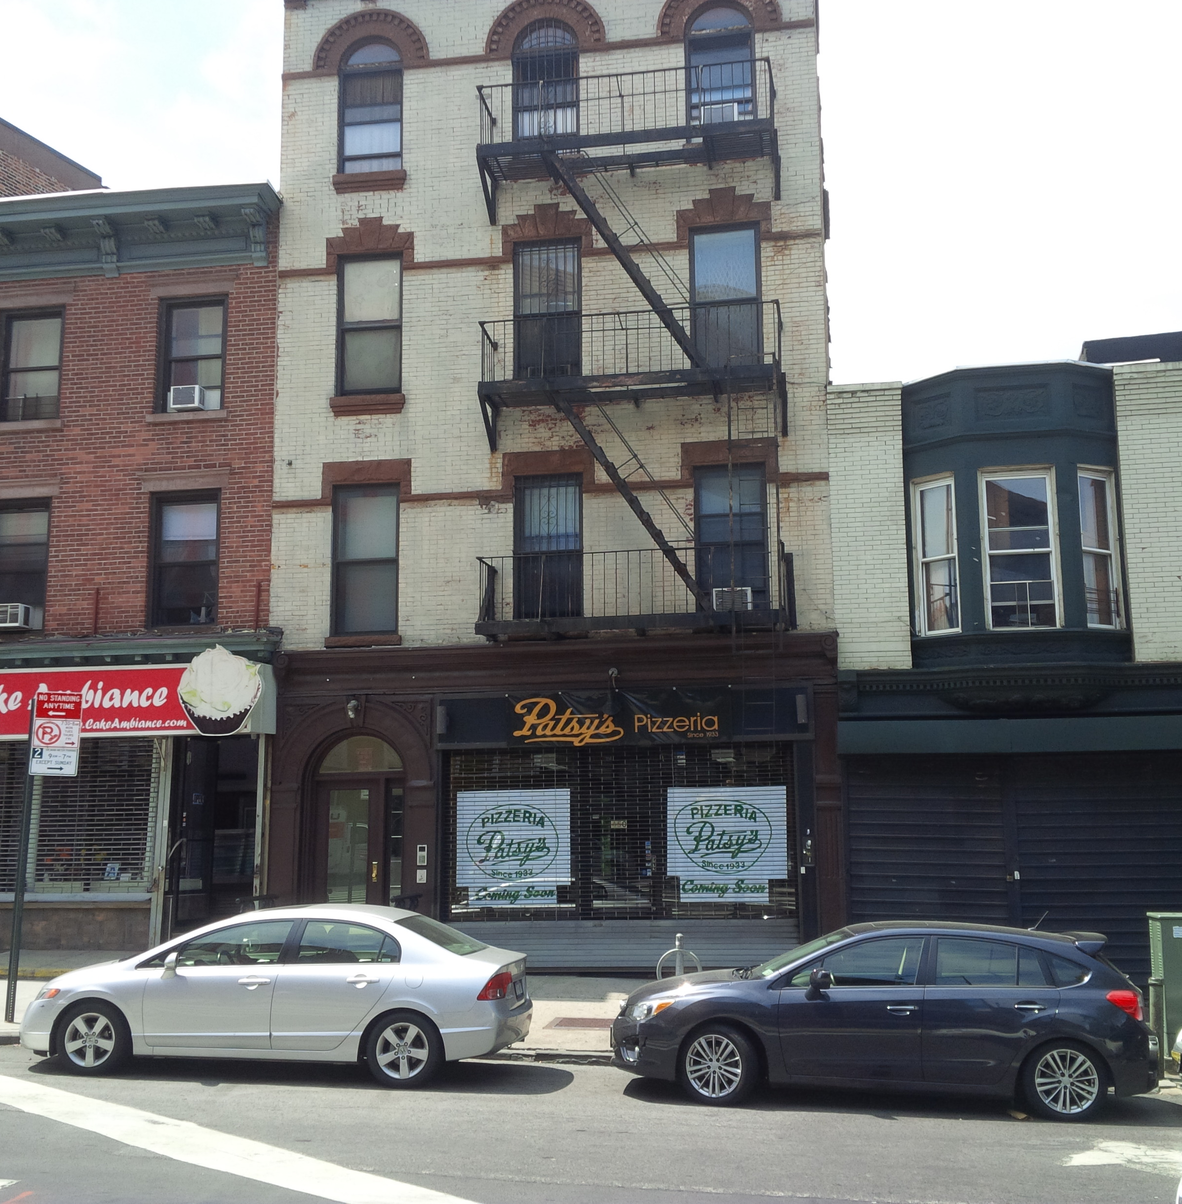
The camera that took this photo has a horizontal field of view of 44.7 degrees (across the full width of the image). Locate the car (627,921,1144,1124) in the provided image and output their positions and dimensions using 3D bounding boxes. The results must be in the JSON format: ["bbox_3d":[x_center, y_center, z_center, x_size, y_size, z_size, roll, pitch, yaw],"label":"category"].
[{"bbox_3d":[2.374,3.340,11.900,4.420,1.465,1.750,0,-10,9],"label":"car"}]

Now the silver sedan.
[{"bbox_3d":[-2.750,3.382,12.706,4.500,1.435,1.760,-1,-10,9],"label":"silver sedan"}]

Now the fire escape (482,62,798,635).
[{"bbox_3d":[0.548,-3.238,18.869,4.013,7.511,0.980,-2,-10,9],"label":"fire escape"}]

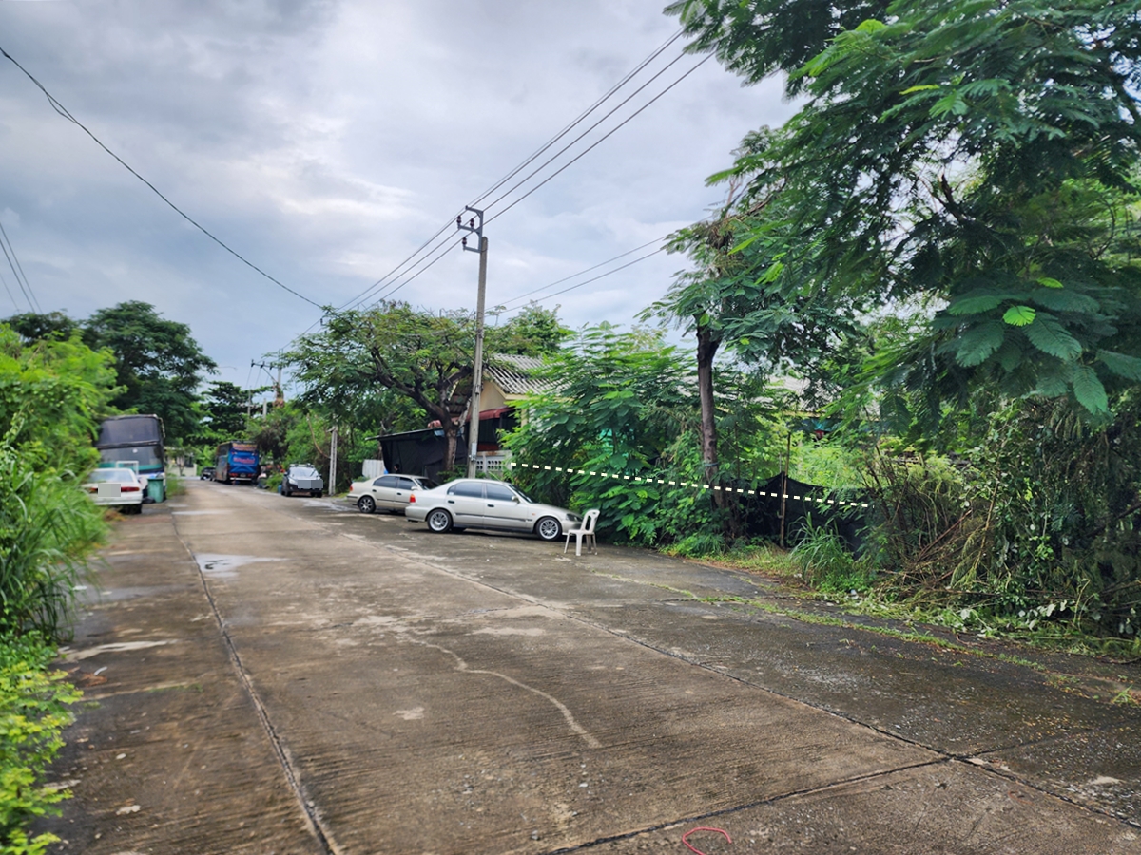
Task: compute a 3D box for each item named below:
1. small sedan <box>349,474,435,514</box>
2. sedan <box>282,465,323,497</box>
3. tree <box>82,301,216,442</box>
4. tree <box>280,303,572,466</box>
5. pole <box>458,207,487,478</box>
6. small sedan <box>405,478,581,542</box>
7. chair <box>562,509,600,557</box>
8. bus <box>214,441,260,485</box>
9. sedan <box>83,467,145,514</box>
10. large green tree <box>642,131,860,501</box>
[{"bbox_3d":[-5.336,2.306,25.797,4.450,1.380,1.690,3,-4,16],"label":"small sedan"},{"bbox_3d":[-14.718,2.870,41.328,1.780,1.660,4.400,4,-4,-26],"label":"sedan"},{"bbox_3d":[-26.276,-2.038,47.399,9.000,11.580,9.000,4,-5,-29],"label":"tree"},{"bbox_3d":[-5.302,-0.764,29.780,10.500,8.120,10.000,4,-5,-29],"label":"tree"},{"bbox_3d":[-3.510,-2.260,26.708,0.950,10.820,0.300,4,-4,-29],"label":"pole"},{"bbox_3d":[-1.757,1.936,18.603,4.450,1.380,1.690,4,-4,5],"label":"small sedan"},{"bbox_3d":[0.244,2.087,15.043,0.520,0.870,0.460,4,-4,-25],"label":"chair"},{"bbox_3d":[-31.077,3.355,70.625,2.500,3.600,11.500,4,-5,-29],"label":"bus"},{"bbox_3d":[-15.066,2.056,25.001,1.700,1.400,4.400,4,-5,-29],"label":"sedan"},{"bbox_3d":[3.805,-1.662,16.308,4.800,8.950,4.800,4,-5,-29],"label":"large green tree"}]

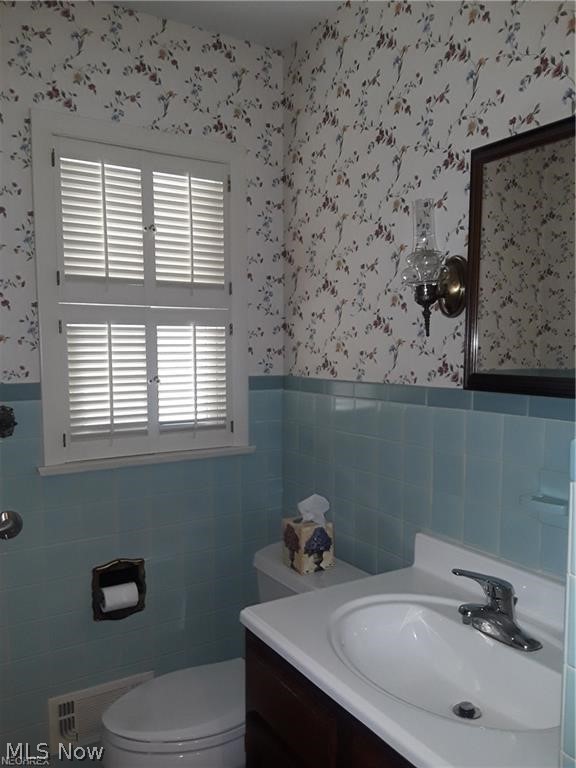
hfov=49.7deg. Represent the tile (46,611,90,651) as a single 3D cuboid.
[{"bbox_3d":[-0.681,0.747,1.881,0.107,0.107,0.010,-2,4,-32],"label":"tile"}]

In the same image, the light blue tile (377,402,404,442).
[{"bbox_3d":[0.300,0.110,1.784,0.009,0.108,0.108,-2,4,-32],"label":"light blue tile"}]

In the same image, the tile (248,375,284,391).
[{"bbox_3d":[-0.079,-0.003,2.215,0.140,0.053,0.010,-2,4,-32],"label":"tile"}]

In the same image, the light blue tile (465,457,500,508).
[{"bbox_3d":[0.470,0.231,1.496,0.010,0.108,0.108,-2,4,-32],"label":"light blue tile"}]

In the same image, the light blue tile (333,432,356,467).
[{"bbox_3d":[0.180,0.206,1.959,0.010,0.108,0.108,-2,4,-32],"label":"light blue tile"}]

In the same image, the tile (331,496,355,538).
[{"bbox_3d":[0.182,0.425,1.990,0.009,0.108,0.108,-2,4,-32],"label":"tile"}]

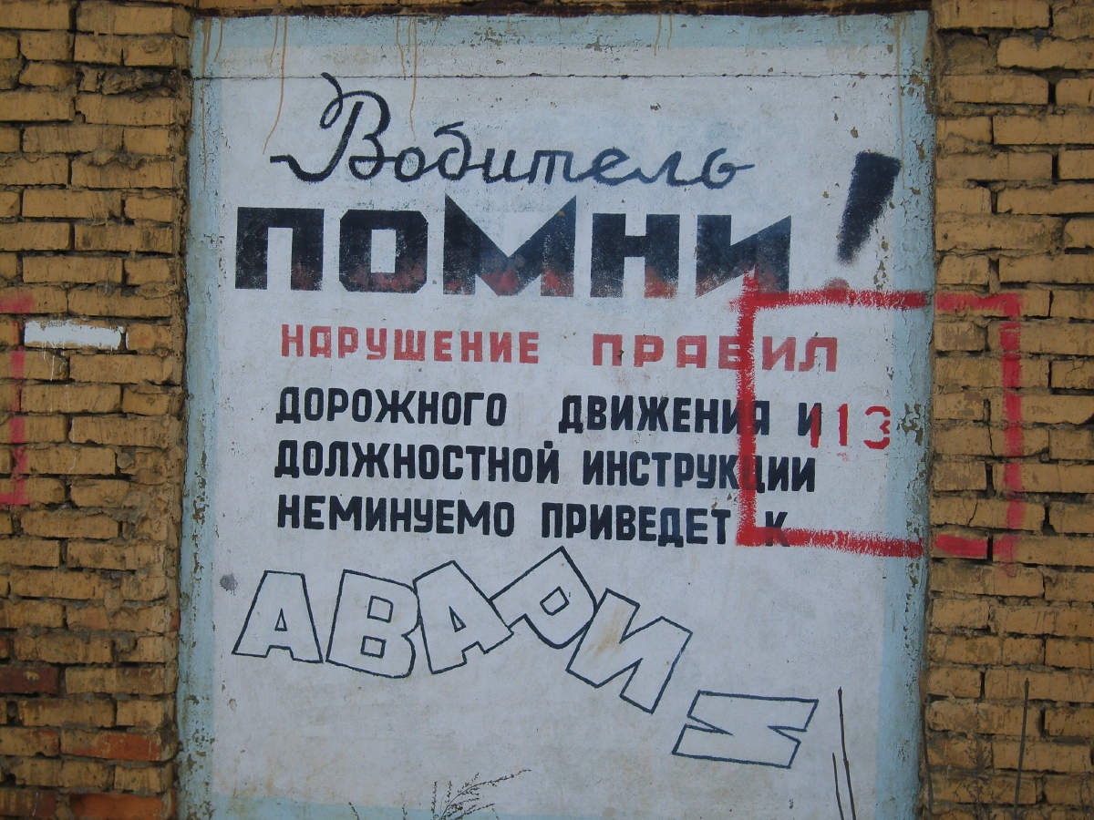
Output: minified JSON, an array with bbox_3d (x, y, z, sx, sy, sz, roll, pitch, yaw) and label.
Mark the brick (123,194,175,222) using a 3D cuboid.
[{"bbox_3d":[-0.936,-0.486,5.557,0.122,0.067,0.205,1,2,10],"label":"brick"}]

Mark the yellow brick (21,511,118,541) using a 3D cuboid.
[{"bbox_3d":[-1.139,0.278,5.536,0.250,0.065,0.120,1,1,9],"label":"yellow brick"}]

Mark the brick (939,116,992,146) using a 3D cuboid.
[{"bbox_3d":[0.967,-0.634,5.292,0.121,0.066,0.250,1,0,8],"label":"brick"}]

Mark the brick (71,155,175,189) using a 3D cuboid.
[{"bbox_3d":[-1.008,-0.572,5.528,0.250,0.065,0.120,1,1,11],"label":"brick"}]

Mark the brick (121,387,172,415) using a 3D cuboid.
[{"bbox_3d":[-0.945,-0.024,5.571,0.122,0.067,0.205,1,2,10],"label":"brick"}]

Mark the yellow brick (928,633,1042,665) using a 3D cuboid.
[{"bbox_3d":[1.002,0.540,5.198,0.252,0.068,0.120,1,2,10],"label":"yellow brick"}]

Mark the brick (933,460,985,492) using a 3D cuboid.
[{"bbox_3d":[0.956,0.150,5.292,0.119,0.066,0.250,1,0,8],"label":"brick"}]

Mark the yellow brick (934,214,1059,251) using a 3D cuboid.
[{"bbox_3d":[1.034,-0.400,5.234,0.250,0.065,0.120,1,1,10],"label":"yellow brick"}]

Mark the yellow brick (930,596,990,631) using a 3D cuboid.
[{"bbox_3d":[0.954,0.459,5.248,0.126,0.068,0.205,1,2,10],"label":"yellow brick"}]

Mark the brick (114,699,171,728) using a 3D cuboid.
[{"bbox_3d":[-0.953,0.725,5.558,0.119,0.066,0.250,1,0,8],"label":"brick"}]

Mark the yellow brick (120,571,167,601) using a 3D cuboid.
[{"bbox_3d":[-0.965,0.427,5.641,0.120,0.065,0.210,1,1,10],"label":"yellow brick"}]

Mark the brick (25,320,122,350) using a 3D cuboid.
[{"bbox_3d":[-1.135,-0.184,5.557,0.249,0.068,0.120,1,2,10],"label":"brick"}]

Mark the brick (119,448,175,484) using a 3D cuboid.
[{"bbox_3d":[-0.963,0.134,5.634,0.120,0.065,0.210,1,1,10],"label":"brick"}]

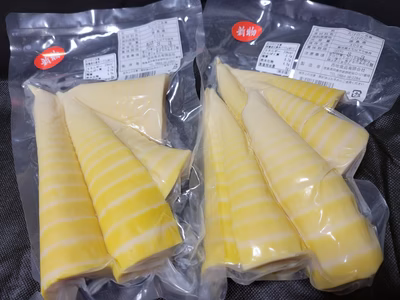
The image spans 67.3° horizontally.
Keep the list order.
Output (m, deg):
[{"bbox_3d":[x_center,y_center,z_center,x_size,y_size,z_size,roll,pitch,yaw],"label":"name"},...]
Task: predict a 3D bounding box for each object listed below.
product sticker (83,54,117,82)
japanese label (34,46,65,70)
[{"bbox_3d":[-0.101,-0.082,0.303,0.034,0.002,0.029,-10,69,-4],"label":"product sticker"},{"bbox_3d":[-0.153,-0.093,0.308,0.031,0.003,0.022,-21,70,-8],"label":"japanese label"}]

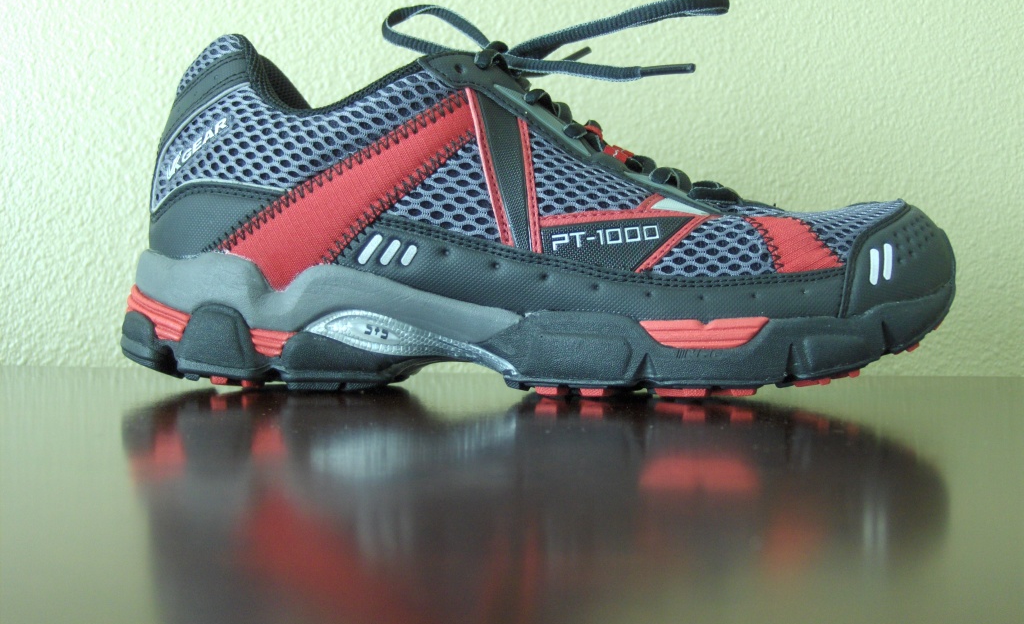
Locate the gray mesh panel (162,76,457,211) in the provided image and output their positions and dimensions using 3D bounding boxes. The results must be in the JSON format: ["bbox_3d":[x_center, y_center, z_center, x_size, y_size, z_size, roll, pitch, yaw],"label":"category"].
[{"bbox_3d":[-0.071,-0.058,0.348,0.105,0.047,0.032,1,1,6],"label":"gray mesh panel"}]

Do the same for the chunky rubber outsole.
[{"bbox_3d":[0.009,0.003,0.374,0.298,0.049,0.108,1,1,0],"label":"chunky rubber outsole"}]

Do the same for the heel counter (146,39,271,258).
[{"bbox_3d":[-0.103,-0.059,0.370,0.053,0.078,0.069,1,1,0],"label":"heel counter"}]

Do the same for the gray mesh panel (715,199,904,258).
[{"bbox_3d":[0.103,-0.029,0.357,0.065,0.022,0.055,1,1,0],"label":"gray mesh panel"}]

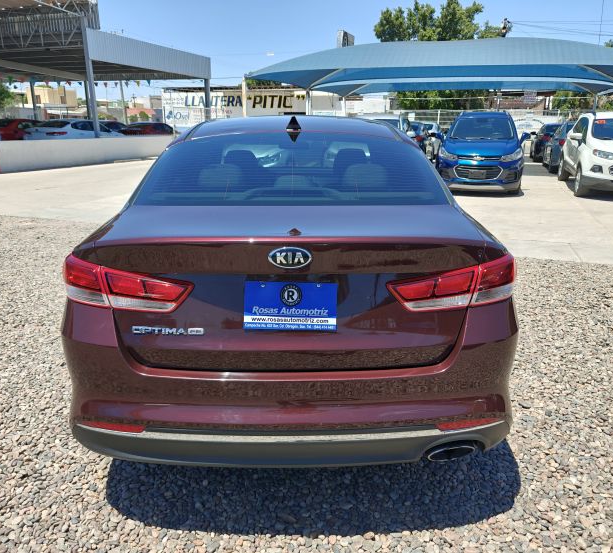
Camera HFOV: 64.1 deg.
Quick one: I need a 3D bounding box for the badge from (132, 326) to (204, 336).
[{"bbox_3d":[-0.461,0.185,1.635,0.245,0.034,0.012,0,5,0],"label":"badge"}]

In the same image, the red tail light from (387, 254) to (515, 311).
[{"bbox_3d":[0.513,0.014,1.725,0.520,0.175,0.280,-3,17,-10],"label":"red tail light"}]

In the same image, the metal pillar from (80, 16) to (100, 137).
[{"bbox_3d":[-7.903,-7.041,18.061,0.200,4.590,0.200,7,18,21],"label":"metal pillar"}]

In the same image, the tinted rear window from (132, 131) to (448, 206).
[{"bbox_3d":[-0.068,-0.495,2.367,1.330,0.120,0.745,0,40,0],"label":"tinted rear window"}]

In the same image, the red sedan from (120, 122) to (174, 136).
[{"bbox_3d":[-8.646,-7.892,27.713,1.780,1.460,4.500,5,18,15],"label":"red sedan"}]

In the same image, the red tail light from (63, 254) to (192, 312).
[{"bbox_3d":[-0.627,0.014,1.725,0.520,0.175,0.280,3,17,10],"label":"red tail light"}]

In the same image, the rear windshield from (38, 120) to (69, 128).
[{"bbox_3d":[-9.918,-5.966,19.200,1.250,0.120,0.650,5,48,15],"label":"rear windshield"}]

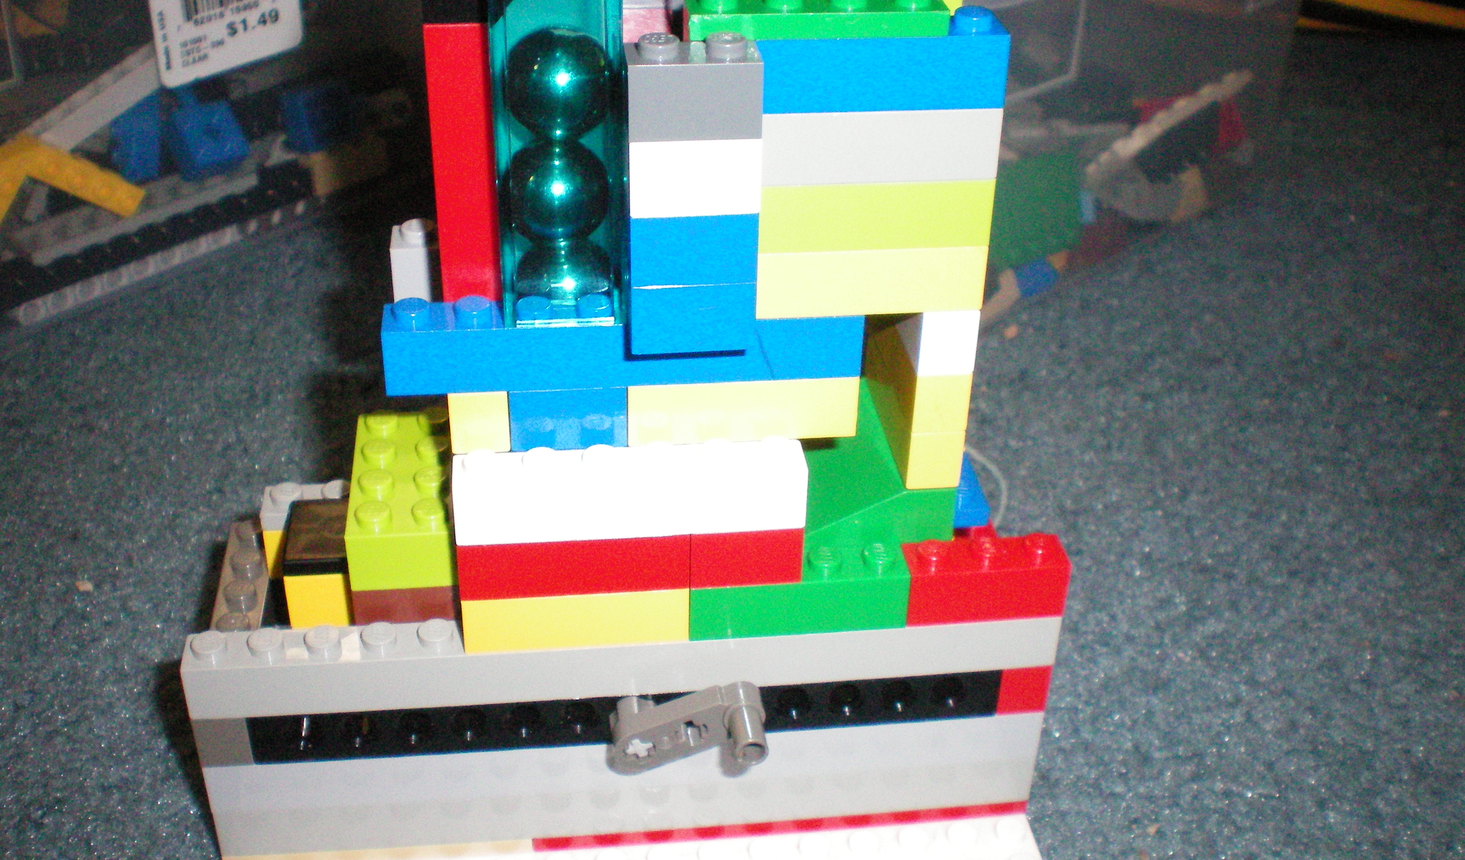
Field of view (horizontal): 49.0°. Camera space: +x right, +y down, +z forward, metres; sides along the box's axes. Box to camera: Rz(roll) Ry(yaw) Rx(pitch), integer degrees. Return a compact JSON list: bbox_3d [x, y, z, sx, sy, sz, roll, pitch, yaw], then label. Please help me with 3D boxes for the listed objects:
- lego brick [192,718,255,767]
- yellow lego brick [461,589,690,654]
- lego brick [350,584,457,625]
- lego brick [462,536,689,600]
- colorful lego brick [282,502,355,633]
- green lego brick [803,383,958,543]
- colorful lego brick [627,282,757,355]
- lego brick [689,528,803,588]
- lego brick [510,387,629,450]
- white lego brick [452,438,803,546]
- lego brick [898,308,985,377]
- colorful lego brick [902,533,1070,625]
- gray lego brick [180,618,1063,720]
[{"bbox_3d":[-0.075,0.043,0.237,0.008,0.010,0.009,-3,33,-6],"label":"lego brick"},{"bbox_3d":[-0.022,0.025,0.232,0.032,0.010,0.008,-3,33,-6],"label":"yellow lego brick"},{"bbox_3d":[-0.048,0.021,0.244,0.016,0.010,0.020,-2,34,-6],"label":"lego brick"},{"bbox_3d":[-0.022,0.017,0.228,0.032,0.010,0.008,-2,34,-6],"label":"lego brick"},{"bbox_3d":[-0.060,0.020,0.238,0.008,0.013,0.016,-3,33,-6],"label":"colorful lego brick"},{"bbox_3d":[0.019,0.004,0.249,0.024,0.010,0.032,-3,33,-6],"label":"green lego brick"},{"bbox_3d":[-0.006,-0.019,0.211,0.016,0.010,0.016,-2,34,-6],"label":"colorful lego brick"},{"bbox_3d":[0.002,0.016,0.230,0.016,0.010,0.008,-3,33,-6],"label":"lego brick"},{"bbox_3d":[-0.023,-0.004,0.224,0.016,0.010,0.009,-3,33,-6],"label":"lego brick"},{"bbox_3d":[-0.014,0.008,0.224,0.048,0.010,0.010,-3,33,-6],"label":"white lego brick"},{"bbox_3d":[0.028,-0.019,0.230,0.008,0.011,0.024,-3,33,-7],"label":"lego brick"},{"bbox_3d":[0.037,0.022,0.239,0.024,0.010,0.008,-3,33,-6],"label":"colorful lego brick"},{"bbox_3d":[-0.015,0.032,0.238,0.128,0.011,0.008,-3,33,-7],"label":"gray lego brick"}]

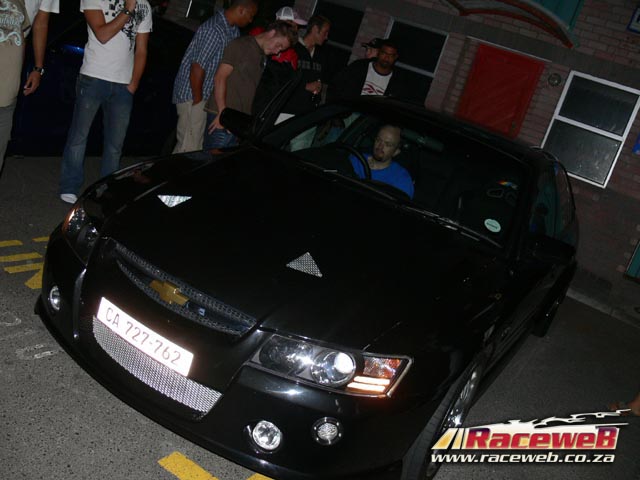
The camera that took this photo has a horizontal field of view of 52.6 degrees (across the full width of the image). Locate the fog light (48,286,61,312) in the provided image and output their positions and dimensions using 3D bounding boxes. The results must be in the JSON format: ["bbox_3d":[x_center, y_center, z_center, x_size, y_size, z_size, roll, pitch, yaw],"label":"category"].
[{"bbox_3d":[-1.118,0.251,2.730,0.105,0.105,0.060,29,20,35],"label":"fog light"}]

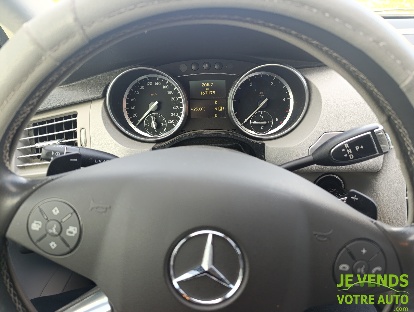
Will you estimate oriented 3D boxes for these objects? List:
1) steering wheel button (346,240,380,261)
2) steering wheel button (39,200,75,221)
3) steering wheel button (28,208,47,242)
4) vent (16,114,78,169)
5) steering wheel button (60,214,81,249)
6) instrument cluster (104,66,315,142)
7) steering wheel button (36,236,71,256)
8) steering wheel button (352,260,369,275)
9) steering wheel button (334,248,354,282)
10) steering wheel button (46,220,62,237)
[{"bbox_3d":[0.114,0.069,0.204,0.025,0.015,0.006,8,-1,-4],"label":"steering wheel button"},{"bbox_3d":[-0.109,0.040,0.202,0.025,0.015,0.006,7,0,4],"label":"steering wheel button"},{"bbox_3d":[-0.124,0.051,0.203,0.015,0.025,0.006,7,0,4],"label":"steering wheel button"},{"bbox_3d":[-0.248,-0.018,0.442,0.111,0.076,0.030,-7,-5,10],"label":"vent"},{"bbox_3d":[-0.098,0.054,0.201,0.015,0.025,0.006,7,0,4],"label":"steering wheel button"},{"bbox_3d":[0.001,-0.082,0.446,0.306,0.118,0.060,-1,7,0],"label":"instrument cluster"},{"bbox_3d":[-0.112,0.066,0.202,0.025,0.015,0.006,7,0,4],"label":"steering wheel button"},{"bbox_3d":[0.113,0.083,0.204,0.011,0.011,0.006,8,-1,-4],"label":"steering wheel button"},{"bbox_3d":[0.100,0.080,0.203,0.015,0.024,0.006,8,-1,-4],"label":"steering wheel button"},{"bbox_3d":[-0.111,0.053,0.202,0.011,0.011,0.006,7,0,4],"label":"steering wheel button"}]

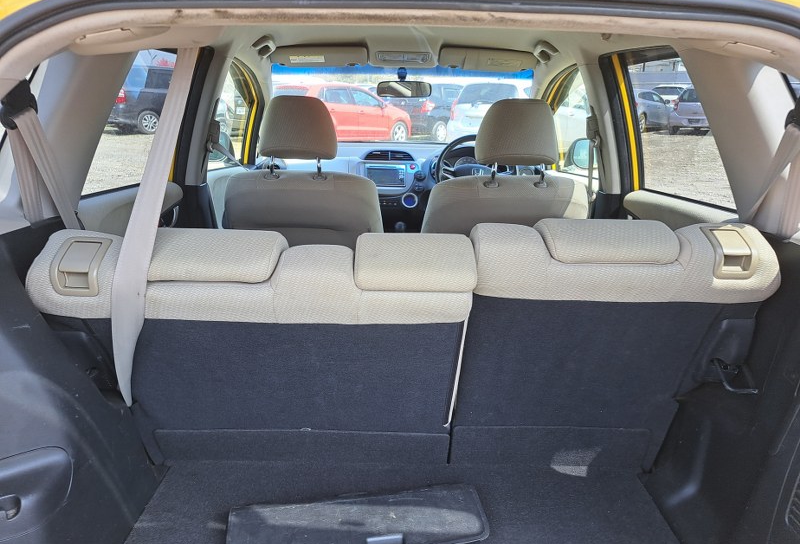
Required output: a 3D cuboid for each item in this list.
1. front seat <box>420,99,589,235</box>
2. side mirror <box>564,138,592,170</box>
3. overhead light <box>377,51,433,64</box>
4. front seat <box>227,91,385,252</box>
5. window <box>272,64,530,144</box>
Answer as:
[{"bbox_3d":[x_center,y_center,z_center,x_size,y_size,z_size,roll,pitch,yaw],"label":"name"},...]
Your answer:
[{"bbox_3d":[0.375,-0.197,2.252,0.520,0.980,0.780,0,18,0],"label":"front seat"},{"bbox_3d":[0.880,-0.568,2.656,0.210,0.150,0.120,3,18,8],"label":"side mirror"},{"bbox_3d":[0.015,-0.873,2.260,0.225,0.030,0.070,0,-24,0],"label":"overhead light"},{"bbox_3d":[-0.338,-0.222,2.296,0.520,0.980,0.780,0,18,0],"label":"front seat"},{"bbox_3d":[0.010,-0.778,2.797,1.270,0.090,0.920,0,-13,0],"label":"window"}]

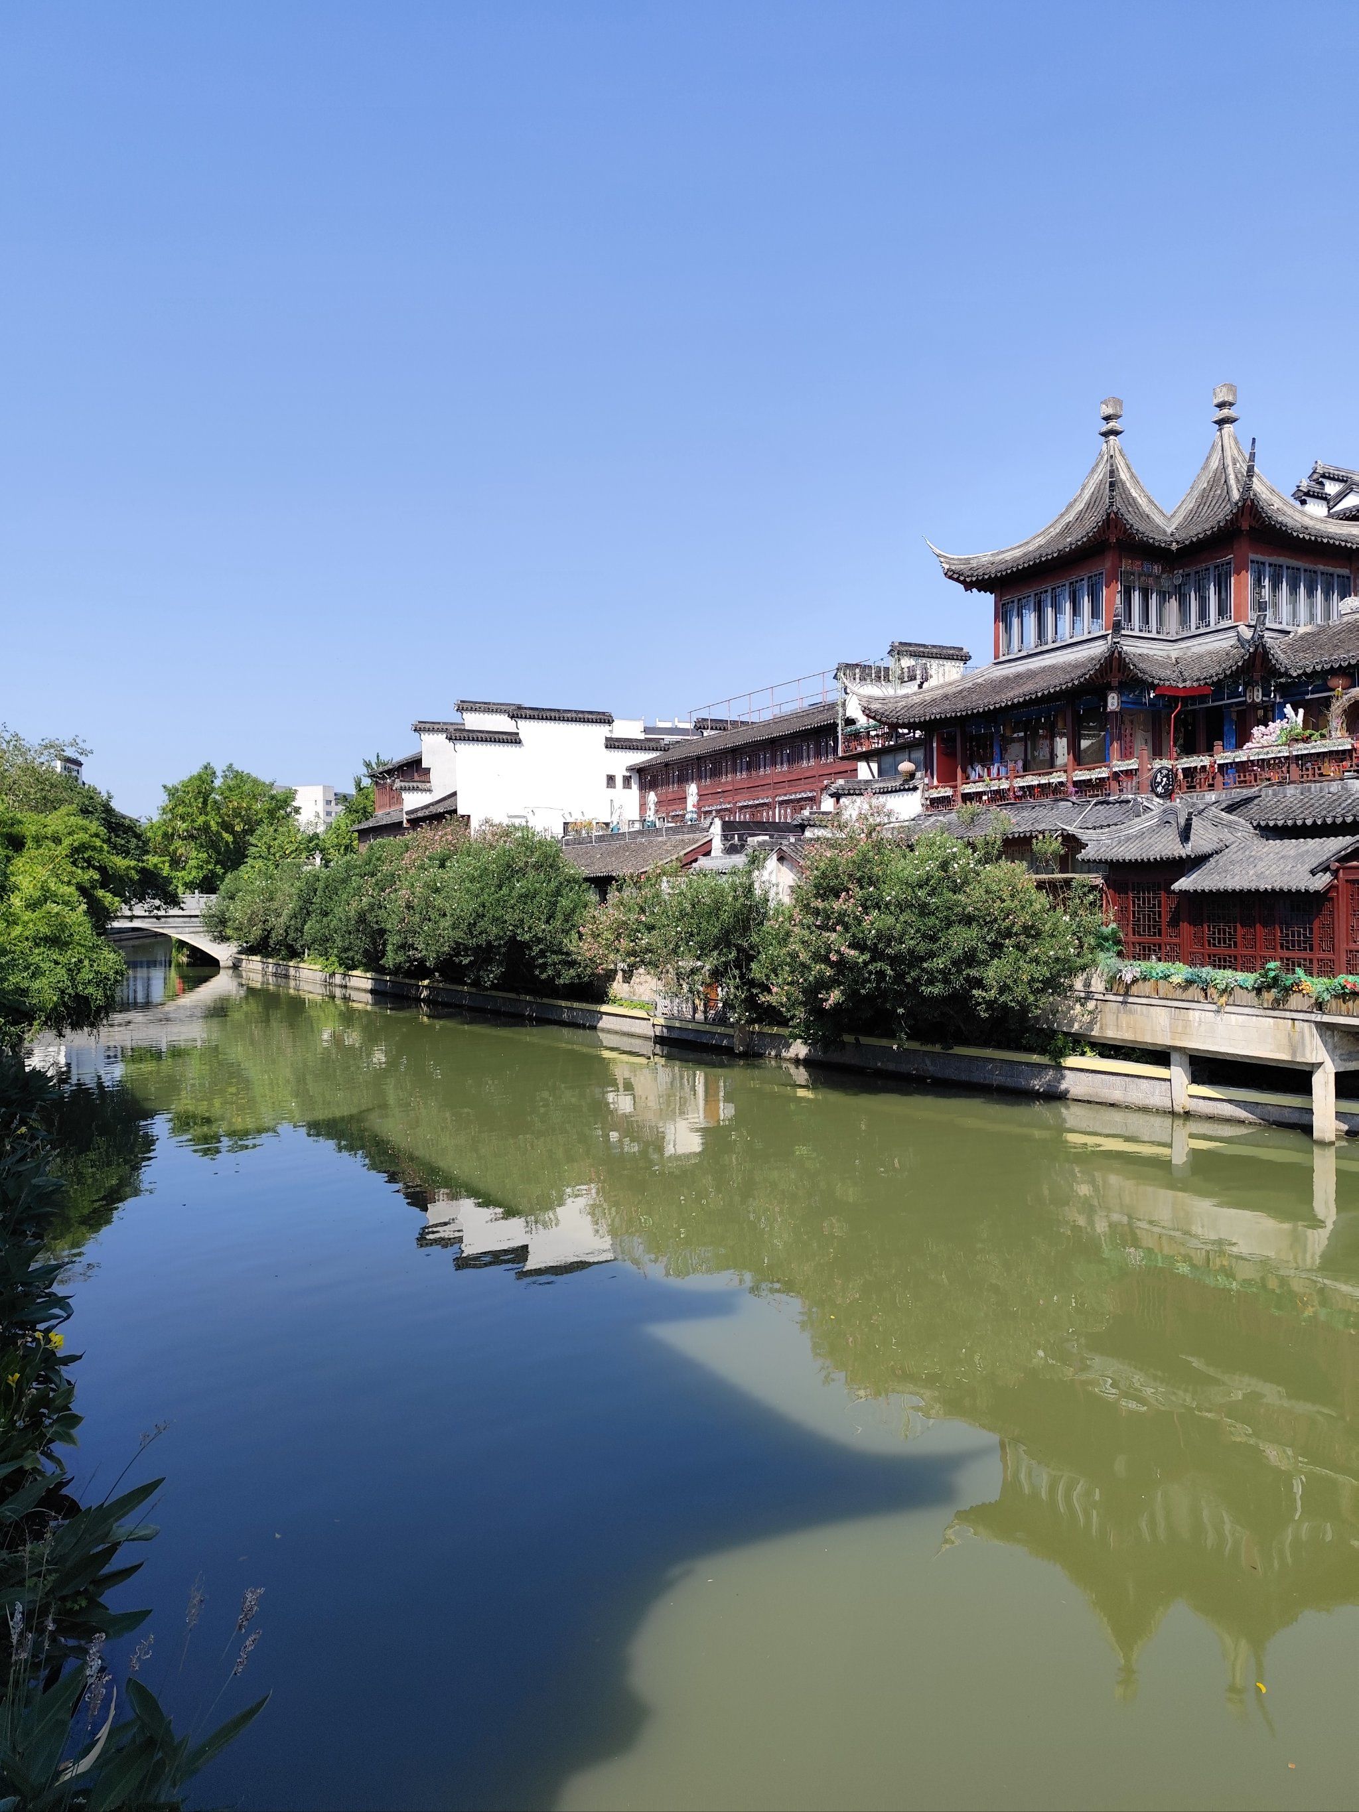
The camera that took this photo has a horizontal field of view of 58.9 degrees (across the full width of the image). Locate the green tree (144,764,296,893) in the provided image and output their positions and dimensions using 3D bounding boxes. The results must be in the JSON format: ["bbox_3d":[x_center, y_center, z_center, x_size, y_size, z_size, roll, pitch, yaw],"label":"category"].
[{"bbox_3d":[-39.587,-5.293,104.400,13.000,14.099,12.500,0,0,-21],"label":"green tree"}]

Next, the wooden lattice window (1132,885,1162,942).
[{"bbox_3d":[10.829,0.131,27.866,0.100,1.343,0.970,0,0,-23],"label":"wooden lattice window"}]

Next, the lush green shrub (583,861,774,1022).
[{"bbox_3d":[-0.167,1.184,40.887,4.400,5.000,7.600,0,0,-37],"label":"lush green shrub"}]

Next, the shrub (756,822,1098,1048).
[{"bbox_3d":[6.181,0.766,32.464,4.500,5.600,10.200,0,0,-37],"label":"shrub"}]

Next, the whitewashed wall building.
[{"bbox_3d":[-8.415,-3.810,67.790,12.615,12.528,13.920,0,0,-27],"label":"whitewashed wall building"}]

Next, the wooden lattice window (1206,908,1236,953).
[{"bbox_3d":[11.410,0.432,25.338,0.100,1.043,0.801,0,0,-23],"label":"wooden lattice window"}]

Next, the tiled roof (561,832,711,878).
[{"bbox_3d":[-3.400,-1.830,47.400,3.500,1.600,11.200,-1,0,-34],"label":"tiled roof"}]

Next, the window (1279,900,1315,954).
[{"bbox_3d":[12.118,0.389,23.638,0.100,1.084,0.810,0,0,-23],"label":"window"}]

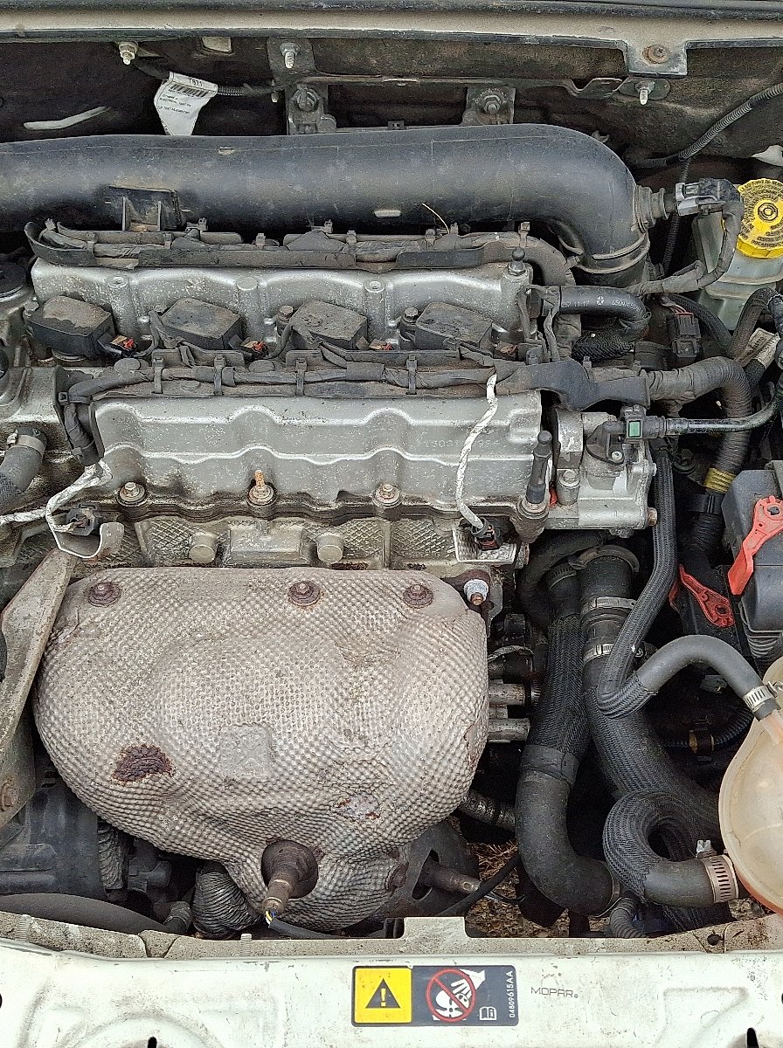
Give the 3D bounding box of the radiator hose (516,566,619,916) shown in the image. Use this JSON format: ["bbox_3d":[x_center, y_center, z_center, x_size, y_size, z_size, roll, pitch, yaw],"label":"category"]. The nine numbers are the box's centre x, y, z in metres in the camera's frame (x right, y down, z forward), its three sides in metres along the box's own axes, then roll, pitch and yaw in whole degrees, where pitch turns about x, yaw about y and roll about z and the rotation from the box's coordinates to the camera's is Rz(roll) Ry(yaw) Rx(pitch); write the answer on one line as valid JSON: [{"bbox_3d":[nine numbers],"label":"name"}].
[{"bbox_3d":[0.133,0.175,0.816,0.082,0.065,0.300,0,64,0],"label":"radiator hose"}]

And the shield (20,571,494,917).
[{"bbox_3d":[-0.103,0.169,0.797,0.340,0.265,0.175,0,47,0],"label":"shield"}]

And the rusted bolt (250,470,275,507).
[{"bbox_3d":[-0.097,-0.026,0.755,0.021,0.031,0.021,0,45,0],"label":"rusted bolt"}]

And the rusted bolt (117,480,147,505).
[{"bbox_3d":[-0.195,-0.023,0.760,0.023,0.015,0.023,0,45,0],"label":"rusted bolt"}]

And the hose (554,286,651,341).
[{"bbox_3d":[0.173,-0.175,0.830,0.080,0.050,0.035,0,64,0],"label":"hose"}]

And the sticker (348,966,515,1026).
[{"bbox_3d":[0.027,0.285,0.610,0.101,0.001,0.034,0,77,0],"label":"sticker"}]

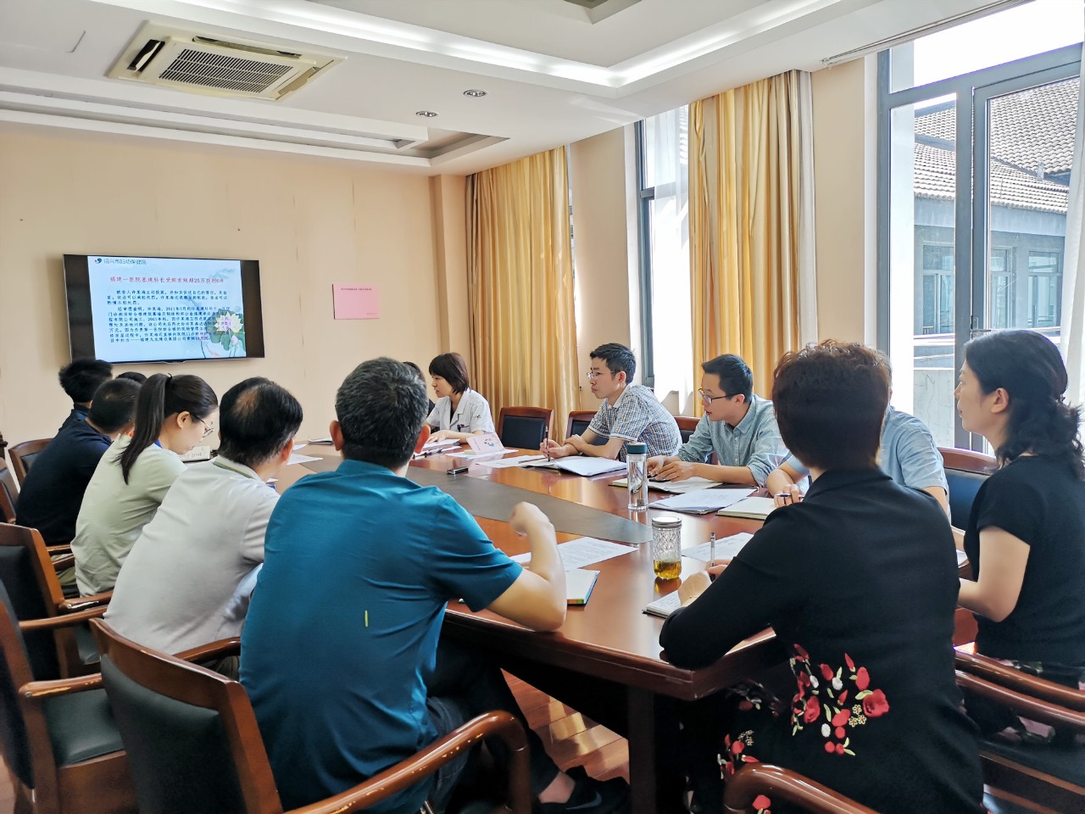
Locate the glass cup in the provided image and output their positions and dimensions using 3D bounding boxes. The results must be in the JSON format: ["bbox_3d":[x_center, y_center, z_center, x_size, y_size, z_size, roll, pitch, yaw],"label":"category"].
[{"bbox_3d":[0.282,0.317,1.936,0.070,0.136,0.070,-2,5,0],"label":"glass cup"}]

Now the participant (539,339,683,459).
[{"bbox_3d":[0.341,0.337,3.946,0.760,1.270,0.540,-4,5,-24],"label":"participant"}]

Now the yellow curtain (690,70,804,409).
[{"bbox_3d":[1.349,-0.636,5.518,0.140,2.800,0.860,-6,6,-37],"label":"yellow curtain"}]

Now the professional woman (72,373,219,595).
[{"bbox_3d":[-1.165,0.504,2.767,0.760,1.240,0.500,-6,6,-37],"label":"professional woman"}]

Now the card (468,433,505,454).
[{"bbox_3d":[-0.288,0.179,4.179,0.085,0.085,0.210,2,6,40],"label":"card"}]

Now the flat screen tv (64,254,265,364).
[{"bbox_3d":[-2.829,-0.728,6.438,1.375,0.790,0.080,-6,6,-37],"label":"flat screen tv"}]

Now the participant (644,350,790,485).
[{"bbox_3d":[0.813,0.396,3.304,0.760,1.220,0.580,-7,6,-43],"label":"participant"}]

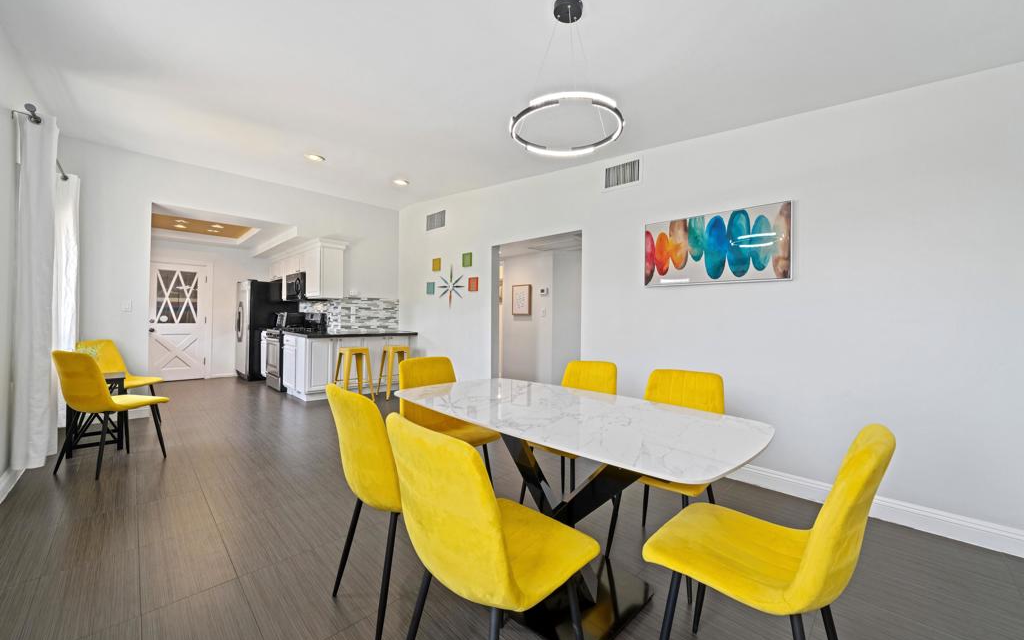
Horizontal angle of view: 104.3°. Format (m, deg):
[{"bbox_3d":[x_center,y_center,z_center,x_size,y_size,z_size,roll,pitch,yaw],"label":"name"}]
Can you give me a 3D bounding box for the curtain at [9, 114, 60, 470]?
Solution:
[{"bbox_3d":[-3.216,-0.190,2.707,0.164,2.350,0.520,1,0,-44],"label":"curtain"}]

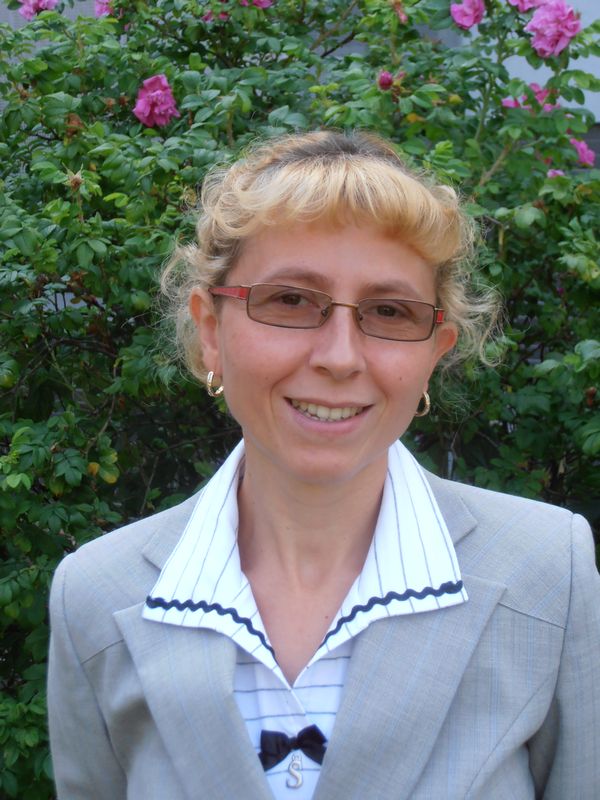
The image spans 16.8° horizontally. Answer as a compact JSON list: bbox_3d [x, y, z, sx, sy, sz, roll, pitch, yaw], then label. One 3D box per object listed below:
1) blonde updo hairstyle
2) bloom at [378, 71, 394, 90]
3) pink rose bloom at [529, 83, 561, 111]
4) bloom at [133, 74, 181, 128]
[{"bbox_3d":[0.021,-0.097,1.380,0.225,0.178,0.215,6,2,-6],"label":"blonde updo hairstyle"},{"bbox_3d":[0.108,-0.401,2.550,0.020,0.025,0.020,0,2,0],"label":"bloom"},{"bbox_3d":[0.313,-0.388,2.600,0.043,0.038,0.036,0,2,6],"label":"pink rose bloom"},{"bbox_3d":[-0.176,-0.367,2.500,0.059,0.065,0.048,0,2,3],"label":"bloom"}]

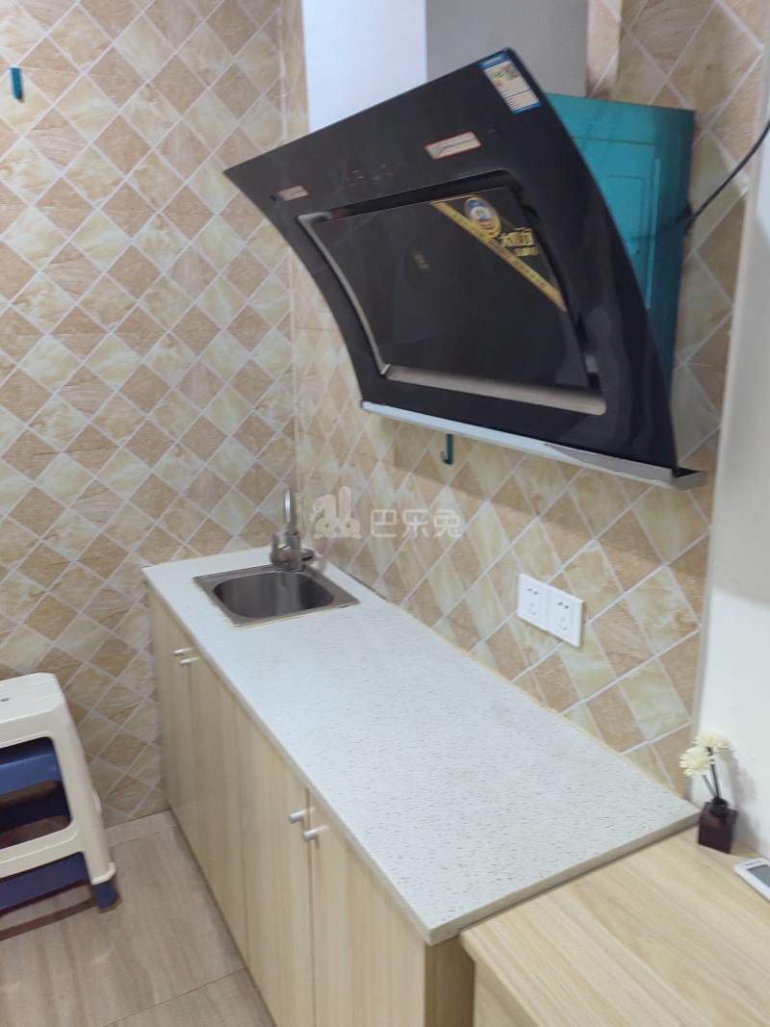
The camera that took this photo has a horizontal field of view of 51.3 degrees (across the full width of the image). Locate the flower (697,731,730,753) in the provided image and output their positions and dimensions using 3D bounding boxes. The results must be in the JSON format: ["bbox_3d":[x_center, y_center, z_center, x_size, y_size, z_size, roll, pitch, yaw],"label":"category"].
[{"bbox_3d":[0.475,0.330,1.160,0.048,0.026,0.048,8,18,29],"label":"flower"}]

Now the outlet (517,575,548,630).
[{"bbox_3d":[0.282,0.164,1.500,0.010,0.086,0.086,-9,17,-27],"label":"outlet"}]

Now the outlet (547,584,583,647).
[{"bbox_3d":[0.323,0.184,1.427,0.010,0.086,0.086,-9,17,-27],"label":"outlet"}]

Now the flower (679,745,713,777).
[{"bbox_3d":[0.454,0.362,1.172,0.048,0.032,0.048,-11,21,33],"label":"flower"}]

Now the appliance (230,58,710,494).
[{"bbox_3d":[0.077,-0.359,1.331,0.381,0.484,0.906,-9,17,-27],"label":"appliance"}]

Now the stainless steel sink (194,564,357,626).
[{"bbox_3d":[-0.300,0.280,2.170,0.325,0.160,0.385,-9,17,-27],"label":"stainless steel sink"}]

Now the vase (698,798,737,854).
[{"bbox_3d":[0.493,0.455,1.184,0.044,0.067,0.044,8,18,29],"label":"vase"}]

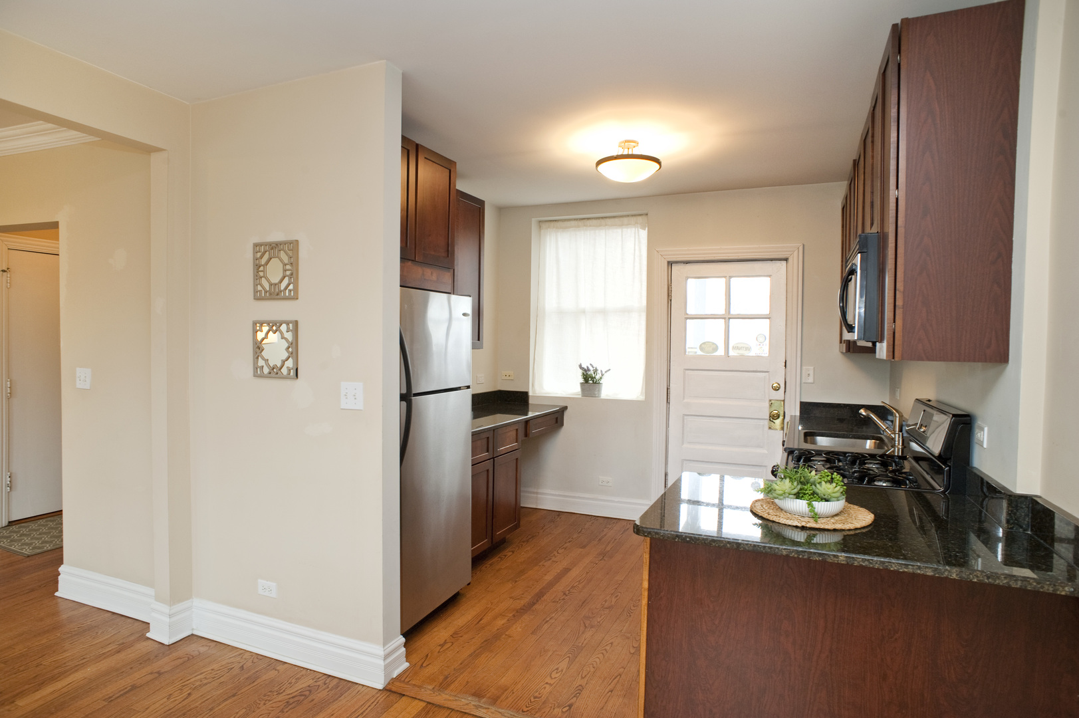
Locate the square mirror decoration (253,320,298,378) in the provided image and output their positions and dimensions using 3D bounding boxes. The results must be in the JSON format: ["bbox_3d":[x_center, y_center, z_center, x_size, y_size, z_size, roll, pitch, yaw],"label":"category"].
[{"bbox_3d":[-1.187,-0.043,2.692,0.249,0.256,0.022,1,2,23],"label":"square mirror decoration"}]

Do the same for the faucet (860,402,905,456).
[{"bbox_3d":[1.836,0.350,3.207,0.221,0.235,0.057,1,2,23],"label":"faucet"}]

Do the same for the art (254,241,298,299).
[{"bbox_3d":[-1.183,-0.394,2.683,0.249,0.258,0.022,1,2,23],"label":"art"}]

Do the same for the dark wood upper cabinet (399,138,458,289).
[{"bbox_3d":[-0.906,-0.739,3.179,0.630,0.740,0.760,1,2,23],"label":"dark wood upper cabinet"}]

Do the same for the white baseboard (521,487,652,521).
[{"bbox_3d":[0.296,1.230,5.114,1.300,0.168,0.026,1,2,23],"label":"white baseboard"}]

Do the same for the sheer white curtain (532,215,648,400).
[{"bbox_3d":[0.407,-0.438,5.037,1.000,1.505,0.080,1,2,23],"label":"sheer white curtain"}]

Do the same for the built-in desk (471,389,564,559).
[{"bbox_3d":[-0.415,0.813,4.469,0.663,1.016,1.740,1,2,23],"label":"built-in desk"}]

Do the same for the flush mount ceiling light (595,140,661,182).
[{"bbox_3d":[0.508,-1.117,3.418,0.385,0.225,0.385,1,2,23],"label":"flush mount ceiling light"}]

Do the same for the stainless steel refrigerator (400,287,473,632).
[{"bbox_3d":[-0.850,0.499,3.206,0.780,1.697,0.748,1,2,23],"label":"stainless steel refrigerator"}]

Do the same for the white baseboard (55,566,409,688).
[{"bbox_3d":[-1.643,1.246,2.918,2.220,0.170,0.300,1,2,23],"label":"white baseboard"}]

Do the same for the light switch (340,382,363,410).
[{"bbox_3d":[-0.780,0.154,2.490,0.116,0.113,0.016,1,2,23],"label":"light switch"}]

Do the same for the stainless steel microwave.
[{"bbox_3d":[1.493,-0.264,2.499,0.404,0.410,0.755,1,2,23],"label":"stainless steel microwave"}]

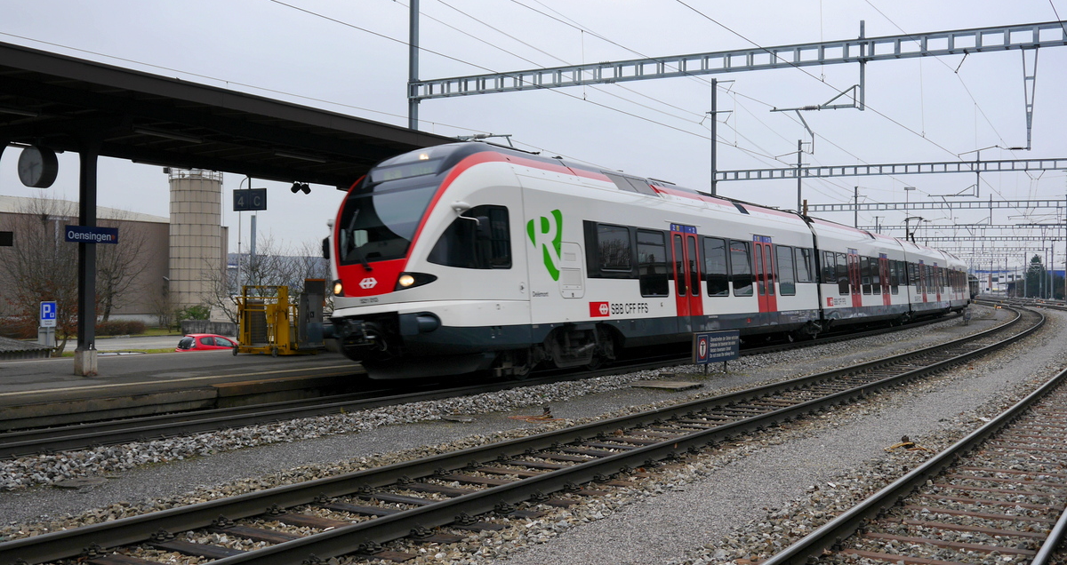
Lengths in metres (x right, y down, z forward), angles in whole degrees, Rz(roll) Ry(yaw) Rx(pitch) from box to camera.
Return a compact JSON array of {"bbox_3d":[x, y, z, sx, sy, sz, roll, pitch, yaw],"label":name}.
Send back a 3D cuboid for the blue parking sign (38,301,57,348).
[{"bbox_3d":[-13.151,1.672,31.700,0.540,2.400,0.140,0,0,7],"label":"blue parking sign"}]

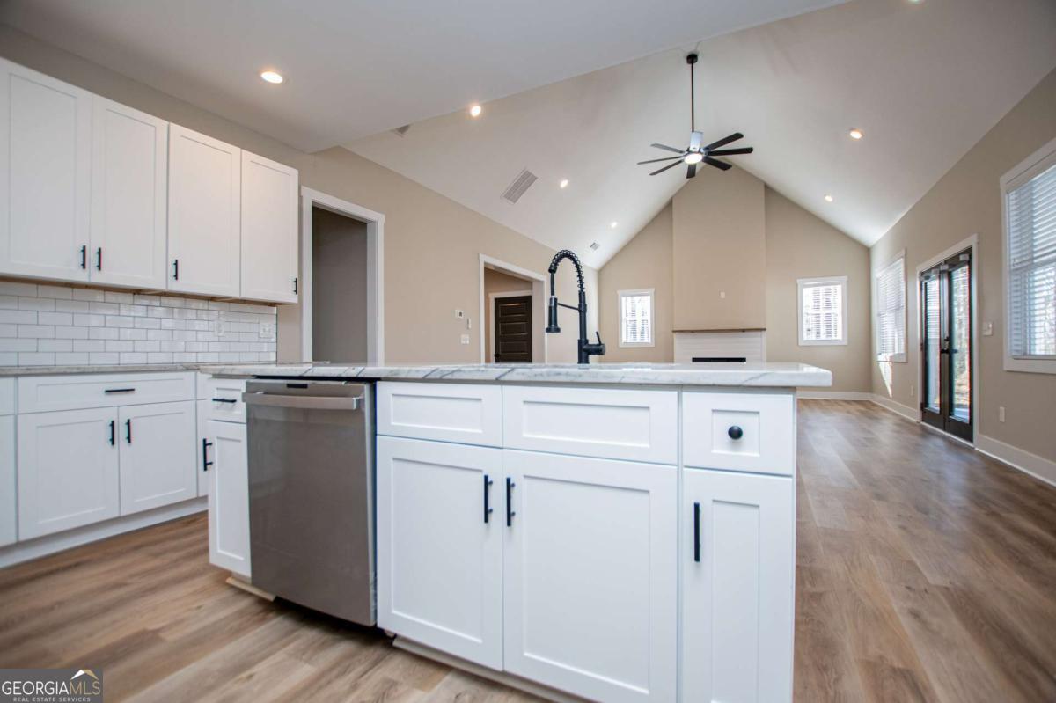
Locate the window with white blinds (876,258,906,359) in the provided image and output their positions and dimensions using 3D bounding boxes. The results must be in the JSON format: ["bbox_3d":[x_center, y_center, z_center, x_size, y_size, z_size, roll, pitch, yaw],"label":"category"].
[{"bbox_3d":[5.981,-0.641,7.254,0.100,1.556,1.845,-1,0,28],"label":"window with white blinds"}]

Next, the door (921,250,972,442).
[{"bbox_3d":[5.001,-0.058,5.247,0.070,2.016,1.626,0,0,28],"label":"door"}]

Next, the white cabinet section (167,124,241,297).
[{"bbox_3d":[-2.312,-0.916,3.047,0.325,1.060,0.445,-1,0,27],"label":"white cabinet section"}]

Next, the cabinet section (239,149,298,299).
[{"bbox_3d":[-2.108,-0.915,3.440,0.325,1.060,0.450,-1,0,27],"label":"cabinet section"}]

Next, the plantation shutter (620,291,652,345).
[{"bbox_3d":[2.663,-0.767,10.747,0.741,1.169,0.060,0,0,28],"label":"plantation shutter"}]

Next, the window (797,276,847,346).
[{"bbox_3d":[6.066,-0.809,9.063,0.837,1.365,0.110,0,0,28],"label":"window"}]

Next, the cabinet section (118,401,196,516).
[{"bbox_3d":[-2.324,0.580,2.599,0.590,0.585,0.370,-1,0,27],"label":"cabinet section"}]

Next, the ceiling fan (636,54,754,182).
[{"bbox_3d":[2.313,-3.405,6.160,1.520,1.522,1.520,0,0,28],"label":"ceiling fan"}]

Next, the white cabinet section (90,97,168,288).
[{"bbox_3d":[-2.497,-0.917,2.688,0.325,1.060,0.375,-1,0,27],"label":"white cabinet section"}]

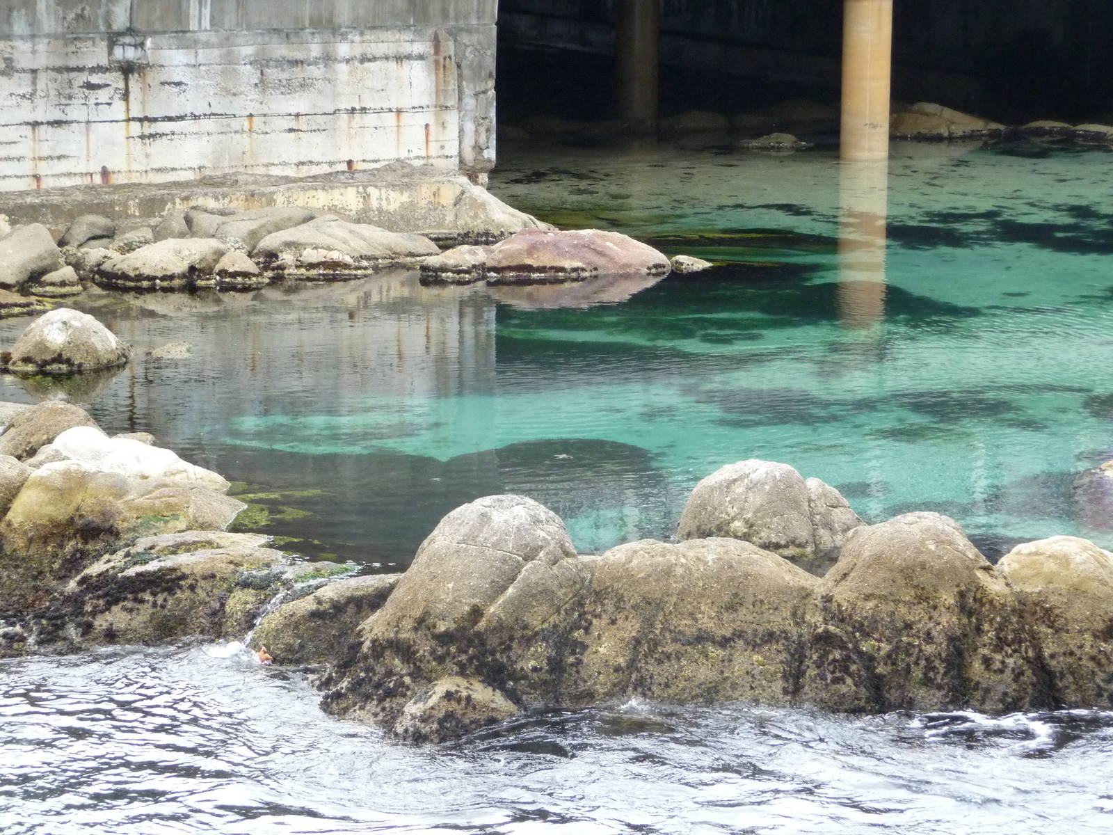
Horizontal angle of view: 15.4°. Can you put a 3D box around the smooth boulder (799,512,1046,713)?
[{"bbox_3d":[2.577,1.294,28.928,1.730,1.240,1.550,0,9,0],"label":"smooth boulder"}]

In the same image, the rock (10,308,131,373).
[{"bbox_3d":[-4.634,-0.751,39.012,1.160,0.530,1.050,0,9,0],"label":"rock"}]

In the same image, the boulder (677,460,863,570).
[{"bbox_3d":[1.581,0.649,30.399,1.370,0.710,1.100,0,9,0],"label":"boulder"}]

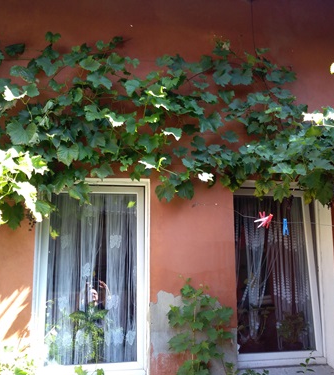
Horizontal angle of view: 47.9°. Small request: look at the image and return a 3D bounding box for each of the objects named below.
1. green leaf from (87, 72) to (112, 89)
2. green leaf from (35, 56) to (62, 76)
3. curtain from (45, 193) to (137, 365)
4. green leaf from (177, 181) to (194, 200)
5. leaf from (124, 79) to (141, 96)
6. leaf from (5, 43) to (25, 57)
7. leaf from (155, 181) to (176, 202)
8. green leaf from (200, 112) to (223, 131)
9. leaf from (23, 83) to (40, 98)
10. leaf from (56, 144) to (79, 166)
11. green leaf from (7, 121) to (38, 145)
[{"bbox_3d":[-0.471,-0.747,2.622,0.168,0.112,0.060,2,-8,-13],"label":"green leaf"},{"bbox_3d":[-0.820,-0.837,2.597,0.176,0.142,0.040,4,-17,-13],"label":"green leaf"},{"bbox_3d":[-0.569,0.686,2.832,0.723,1.320,0.090,1,-8,-9],"label":"curtain"},{"bbox_3d":[0.131,0.021,2.649,0.113,0.141,0.060,1,-8,-8],"label":"green leaf"},{"bbox_3d":[-0.240,-0.697,2.617,0.119,0.127,0.050,1,-8,-9],"label":"leaf"},{"bbox_3d":[-1.058,-0.964,2.623,0.140,0.098,0.060,2,-8,-17],"label":"leaf"},{"bbox_3d":[-0.010,0.028,2.577,0.132,0.148,0.050,1,-8,-9],"label":"leaf"},{"bbox_3d":[0.320,-0.468,2.700,0.169,0.148,0.040,1,-19,-4],"label":"green leaf"},{"bbox_3d":[-0.915,-0.655,2.536,0.108,0.108,0.060,2,-8,-16],"label":"leaf"},{"bbox_3d":[-0.630,-0.203,2.377,0.149,0.143,0.040,4,-21,-12],"label":"leaf"},{"bbox_3d":[-0.883,-0.334,2.278,0.190,0.150,0.040,4,-21,-15],"label":"green leaf"}]

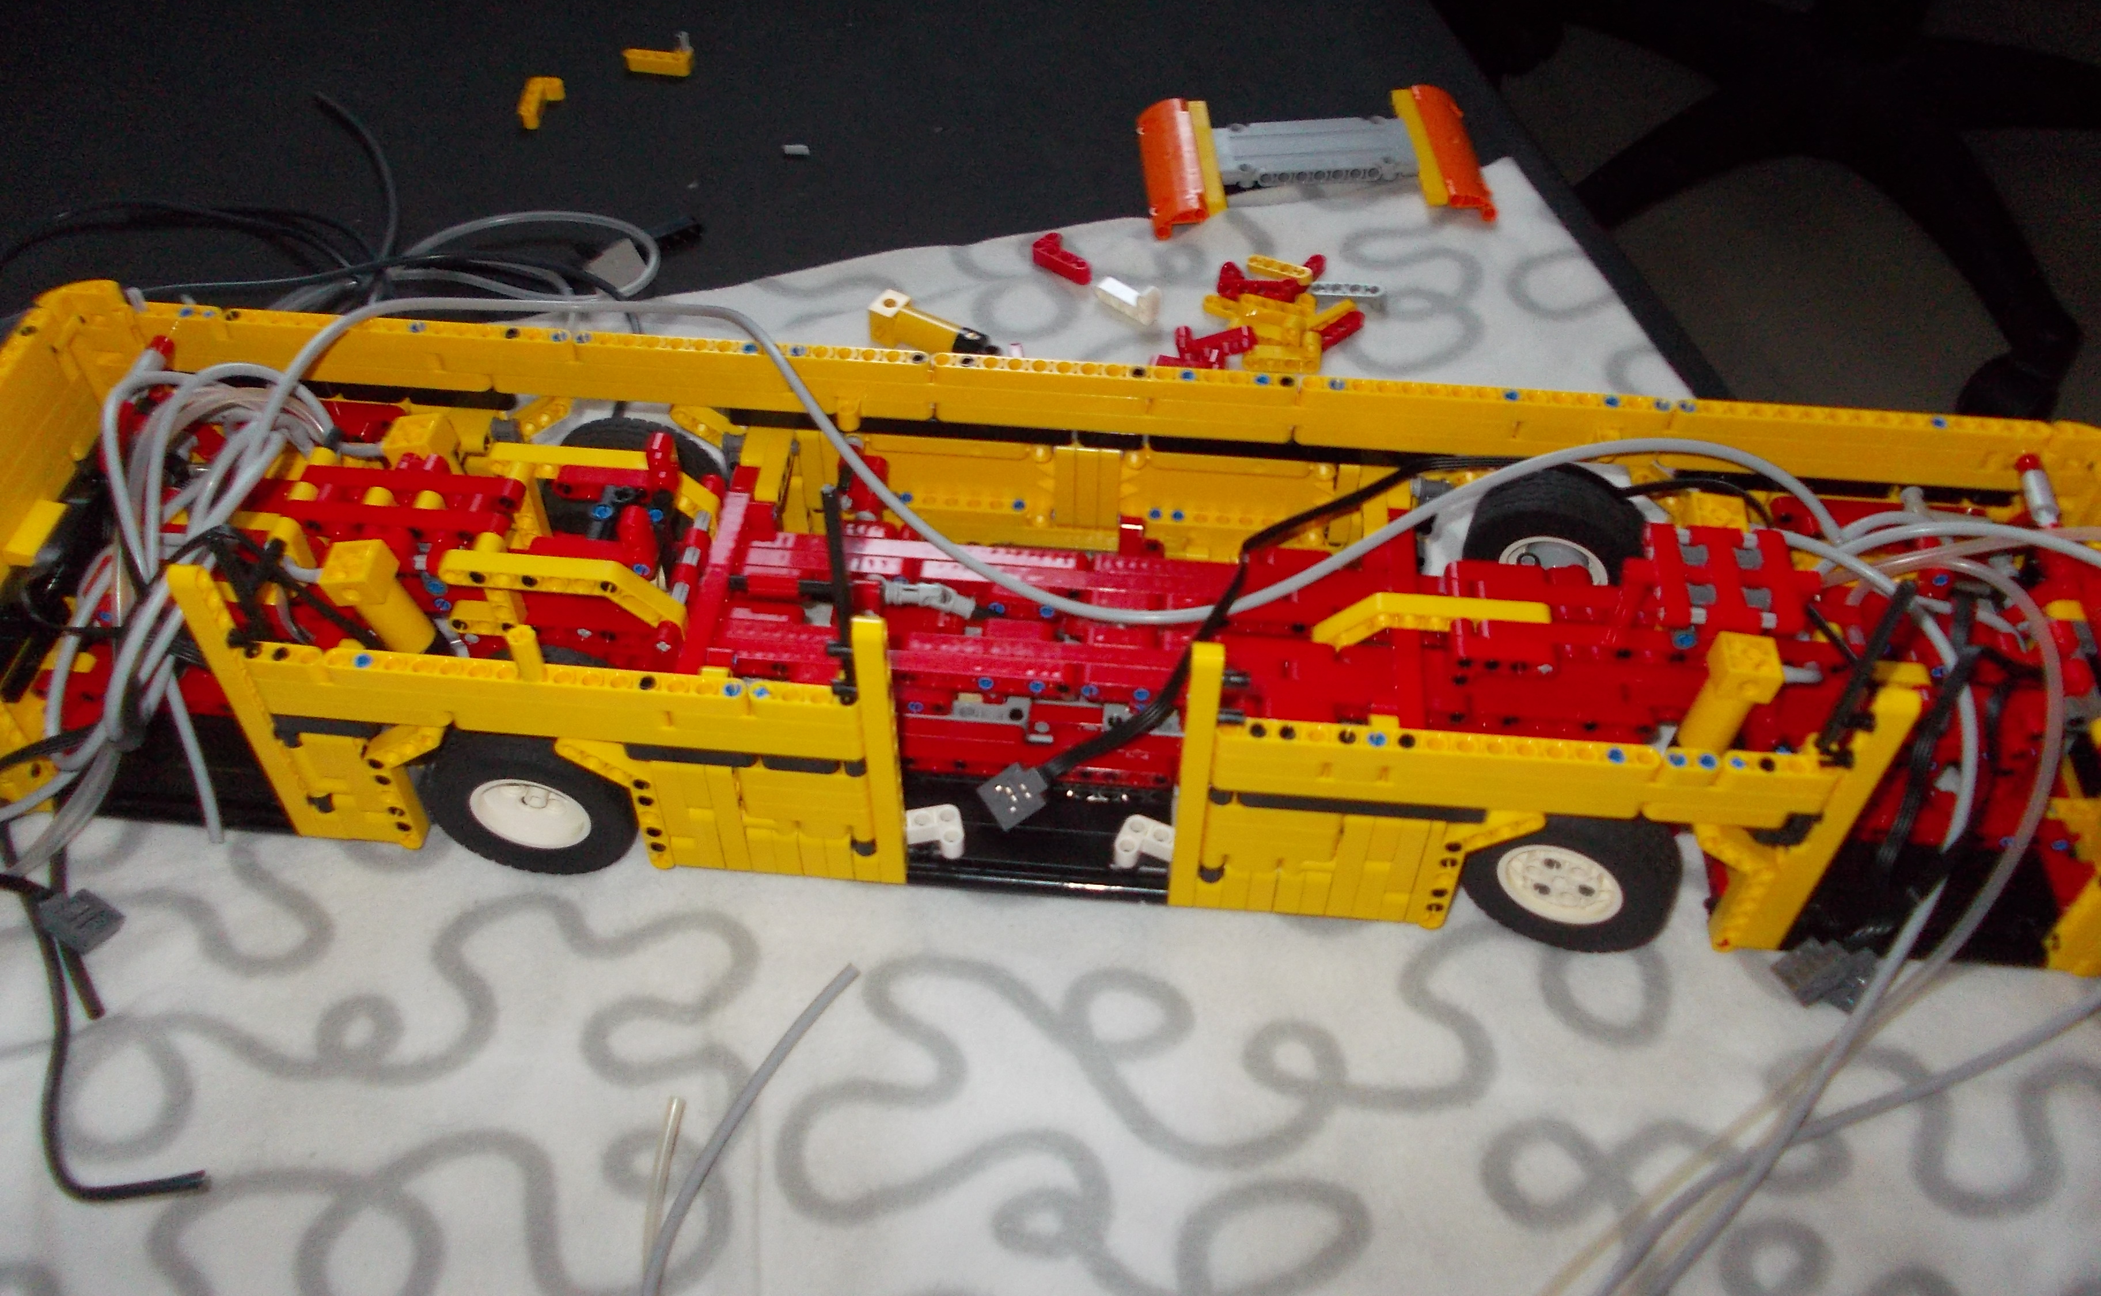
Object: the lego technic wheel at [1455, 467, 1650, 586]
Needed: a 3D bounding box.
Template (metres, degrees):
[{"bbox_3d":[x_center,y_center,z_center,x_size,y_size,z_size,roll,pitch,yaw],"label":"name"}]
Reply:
[{"bbox_3d":[0.177,-0.031,0.592,0.065,0.065,0.025,19,53,15],"label":"lego technic wheel"}]

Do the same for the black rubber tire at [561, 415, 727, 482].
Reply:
[{"bbox_3d":[-0.148,-0.052,0.610,0.065,0.065,0.025,4,50,3],"label":"black rubber tire"}]

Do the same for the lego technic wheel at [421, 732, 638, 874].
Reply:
[{"bbox_3d":[-0.160,0.045,0.530,0.065,0.065,0.025,4,50,3],"label":"lego technic wheel"}]

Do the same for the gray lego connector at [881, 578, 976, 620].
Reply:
[{"bbox_3d":[-0.038,-0.015,0.541,0.029,0.009,0.009,10,51,2],"label":"gray lego connector"}]

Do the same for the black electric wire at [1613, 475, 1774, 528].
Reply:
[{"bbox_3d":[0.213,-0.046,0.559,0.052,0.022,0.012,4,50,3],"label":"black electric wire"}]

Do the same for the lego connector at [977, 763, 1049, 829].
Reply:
[{"bbox_3d":[-0.011,0.047,0.540,0.019,0.011,0.016,-33,84,-5],"label":"lego connector"}]

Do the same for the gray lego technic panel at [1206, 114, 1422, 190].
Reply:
[{"bbox_3d":[0.118,-0.224,0.766,0.088,0.009,0.040,-4,48,-2],"label":"gray lego technic panel"}]

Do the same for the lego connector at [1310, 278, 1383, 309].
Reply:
[{"bbox_3d":[0.127,-0.151,0.730,0.032,0.008,0.008,2,50,1],"label":"lego connector"}]

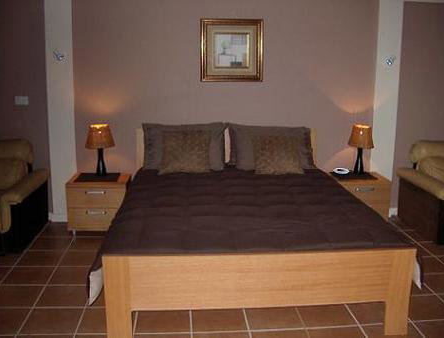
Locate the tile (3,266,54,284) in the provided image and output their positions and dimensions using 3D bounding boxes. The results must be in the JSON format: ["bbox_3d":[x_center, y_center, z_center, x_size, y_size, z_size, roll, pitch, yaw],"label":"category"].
[{"bbox_3d":[-1.332,0.740,3.421,0.320,0.010,0.320,0,12,-5],"label":"tile"}]

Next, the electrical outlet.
[{"bbox_3d":[-1.833,-0.624,4.532,0.120,0.080,0.012,0,12,-5],"label":"electrical outlet"}]

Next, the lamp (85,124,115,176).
[{"bbox_3d":[-1.097,-0.171,4.487,0.262,0.463,0.262,0,12,-5],"label":"lamp"}]

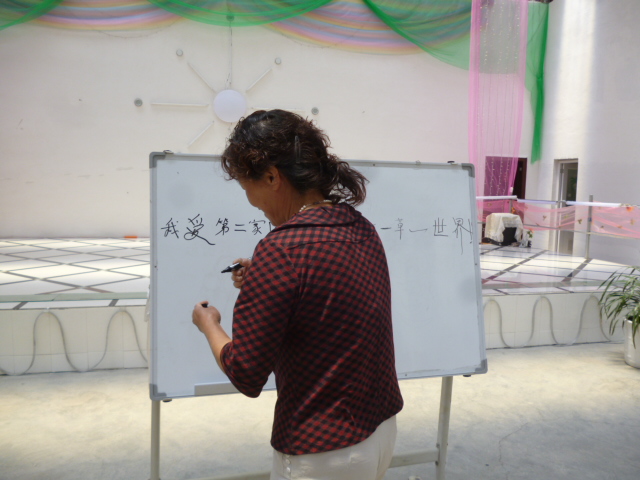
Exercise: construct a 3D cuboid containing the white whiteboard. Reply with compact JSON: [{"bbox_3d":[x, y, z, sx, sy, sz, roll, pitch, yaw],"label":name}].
[{"bbox_3d":[0.029,0.108,1.846,1.210,0.806,0.028,0,-5,-14],"label":"white whiteboard"}]

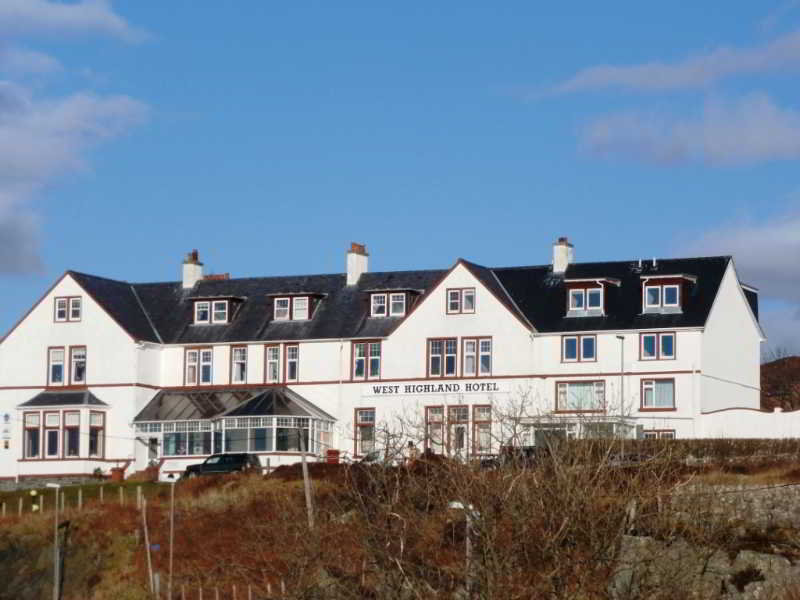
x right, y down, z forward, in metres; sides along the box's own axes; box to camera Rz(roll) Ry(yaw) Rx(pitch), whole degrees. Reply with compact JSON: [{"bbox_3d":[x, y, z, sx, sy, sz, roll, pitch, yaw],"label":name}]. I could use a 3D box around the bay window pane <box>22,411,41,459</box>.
[{"bbox_3d":[-20.811,7.687,202.773,1.097,2.749,0.180,-2,-6,22],"label":"bay window pane"}]

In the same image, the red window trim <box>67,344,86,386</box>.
[{"bbox_3d":[-18.348,3.769,204.335,1.138,2.347,0.180,-2,-6,22],"label":"red window trim"}]

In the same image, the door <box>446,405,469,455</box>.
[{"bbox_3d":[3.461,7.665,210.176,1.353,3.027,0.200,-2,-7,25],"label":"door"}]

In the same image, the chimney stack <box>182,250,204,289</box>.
[{"bbox_3d":[-12.953,-1.914,224.689,0.950,2.465,1.150,-2,-7,25],"label":"chimney stack"}]

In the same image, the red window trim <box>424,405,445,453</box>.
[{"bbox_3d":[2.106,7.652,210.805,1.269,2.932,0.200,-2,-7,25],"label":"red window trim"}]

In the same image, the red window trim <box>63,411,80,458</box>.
[{"bbox_3d":[-19.716,8.152,216.097,1.126,2.937,0.200,-2,-7,25],"label":"red window trim"}]

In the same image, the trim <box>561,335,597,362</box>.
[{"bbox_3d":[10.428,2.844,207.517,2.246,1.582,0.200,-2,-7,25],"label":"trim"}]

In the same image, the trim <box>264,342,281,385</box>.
[{"bbox_3d":[-7.620,3.864,215.765,1.043,2.449,0.200,-2,-7,25],"label":"trim"}]

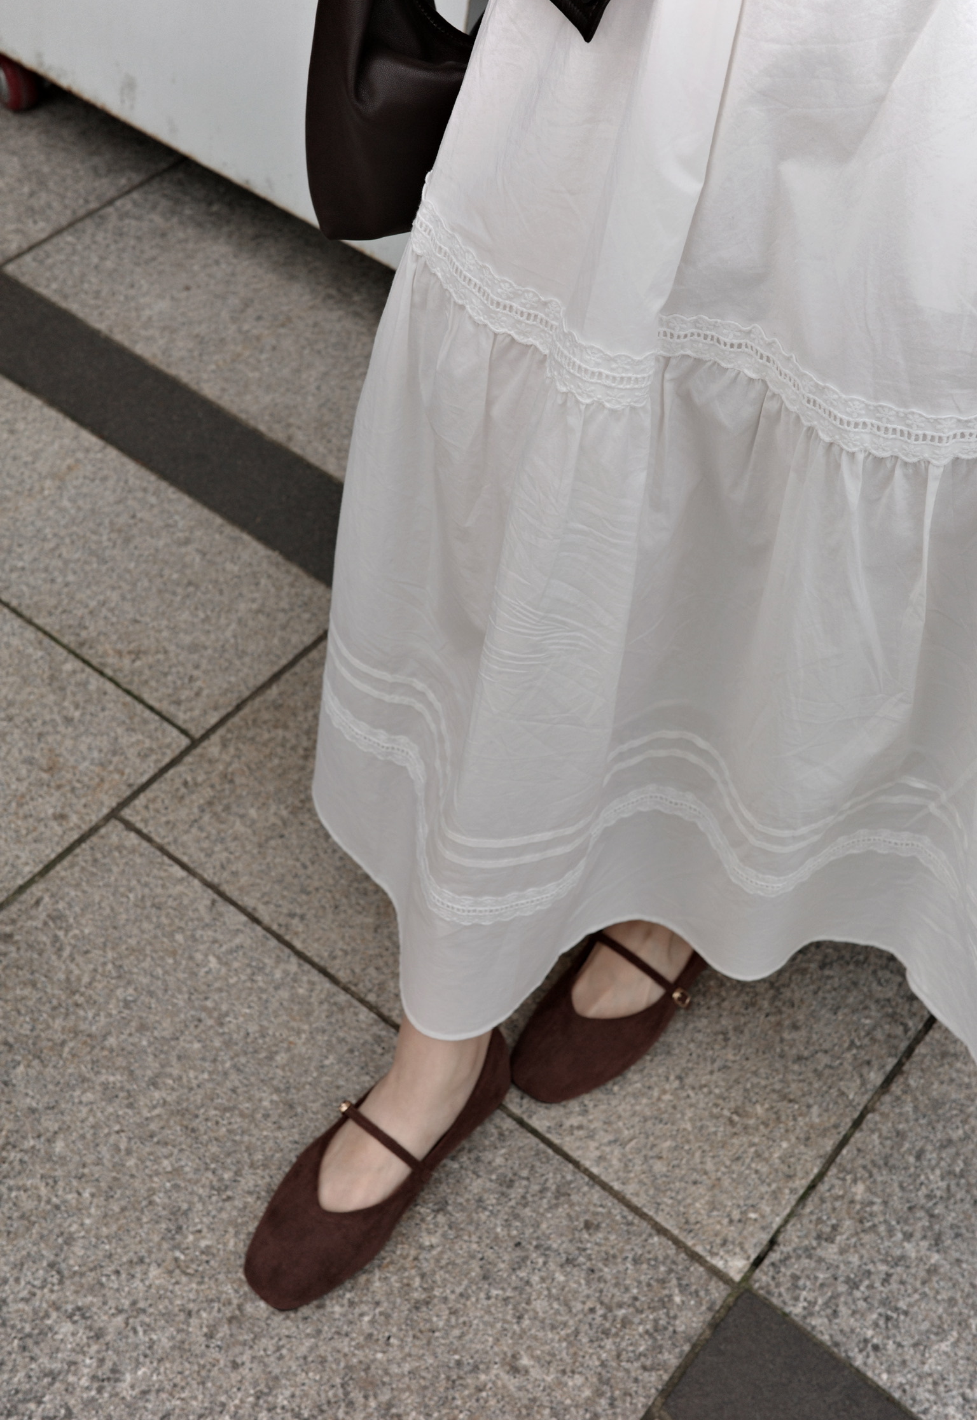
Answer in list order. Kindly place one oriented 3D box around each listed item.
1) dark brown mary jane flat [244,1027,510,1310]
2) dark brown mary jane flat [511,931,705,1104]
[{"bbox_3d":[-0.072,0.298,1.101,0.084,0.067,0.239,37,58,24],"label":"dark brown mary jane flat"},{"bbox_3d":[0.107,0.192,1.195,0.084,0.067,0.239,36,58,24],"label":"dark brown mary jane flat"}]

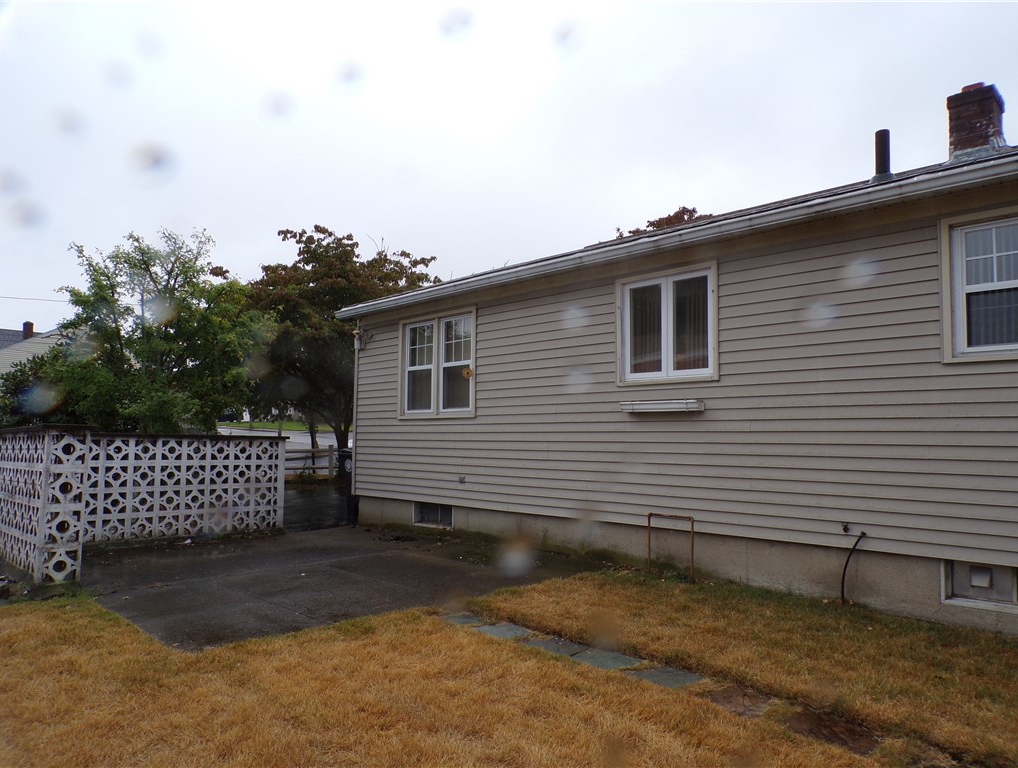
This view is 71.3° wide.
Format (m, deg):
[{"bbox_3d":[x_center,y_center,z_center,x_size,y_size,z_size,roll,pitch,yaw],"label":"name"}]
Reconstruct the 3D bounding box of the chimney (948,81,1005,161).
[{"bbox_3d":[5.366,-2.940,8.141,0.450,0.900,0.480,-4,-6,45],"label":"chimney"}]

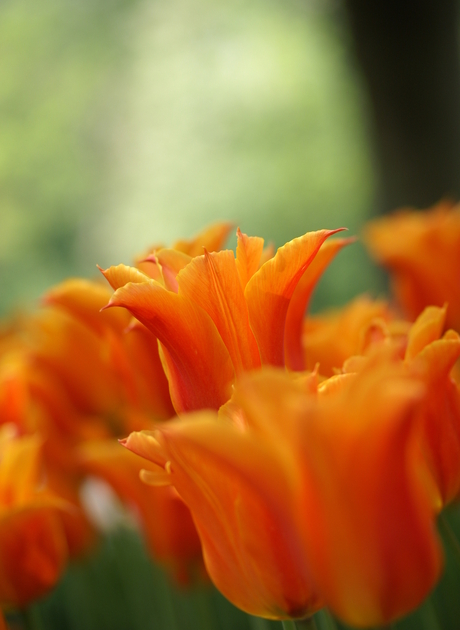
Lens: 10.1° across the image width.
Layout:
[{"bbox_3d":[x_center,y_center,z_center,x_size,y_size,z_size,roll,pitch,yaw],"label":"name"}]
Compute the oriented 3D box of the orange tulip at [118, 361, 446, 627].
[{"bbox_3d":[0.017,0.059,0.840,0.102,0.086,0.088,0,3,0],"label":"orange tulip"}]

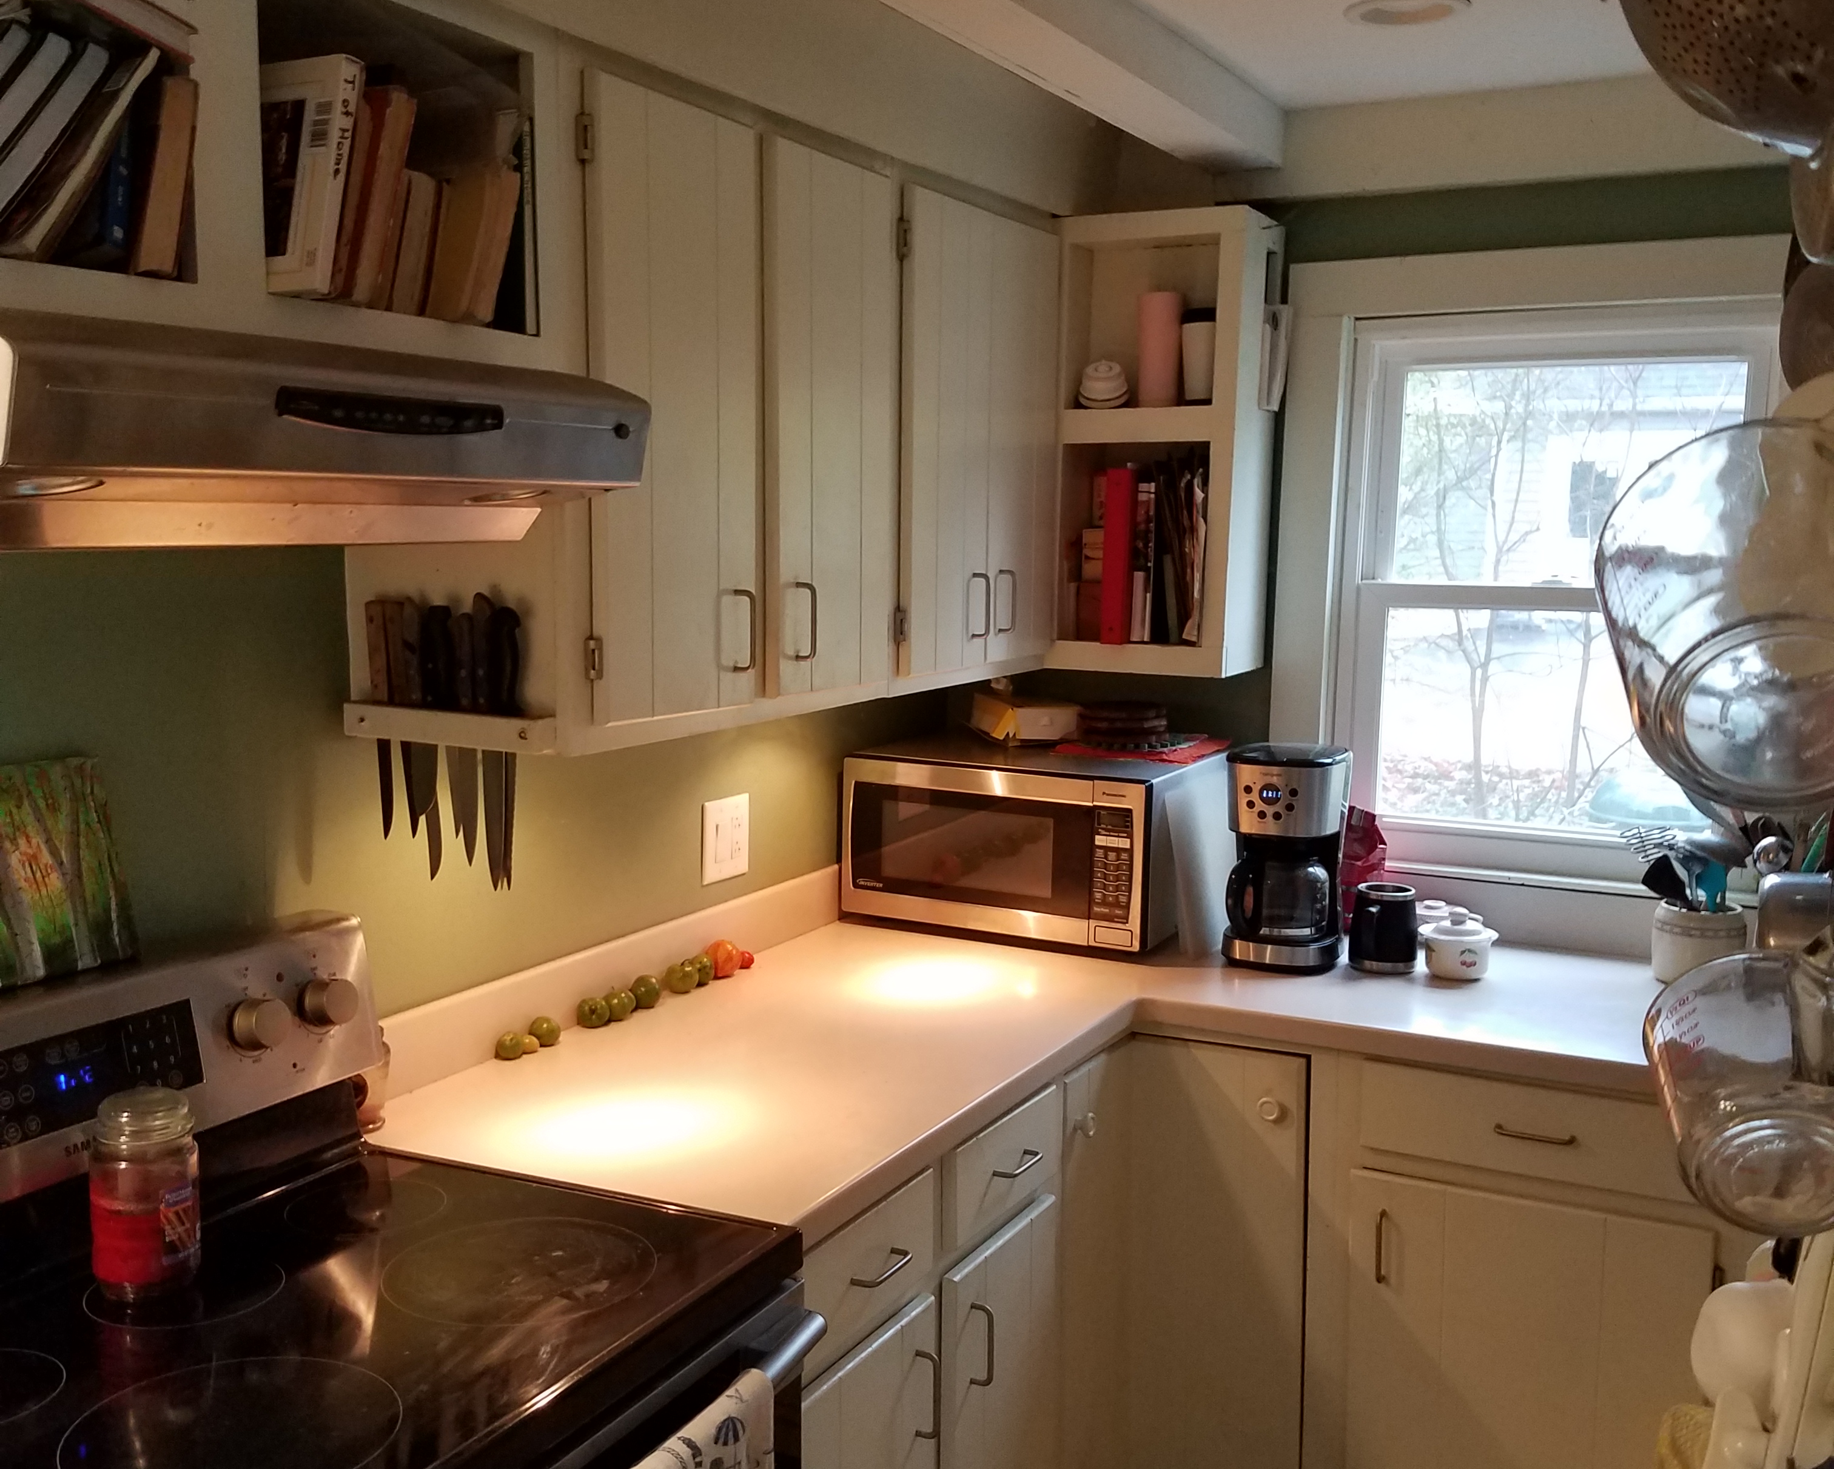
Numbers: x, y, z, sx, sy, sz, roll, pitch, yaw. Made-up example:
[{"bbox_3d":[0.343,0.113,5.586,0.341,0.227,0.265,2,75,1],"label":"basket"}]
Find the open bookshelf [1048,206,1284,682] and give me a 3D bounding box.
[{"bbox_3d":[0.427,-0.496,3.178,0.323,0.767,0.215,4,8,27],"label":"open bookshelf"}]

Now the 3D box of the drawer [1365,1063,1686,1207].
[{"bbox_3d":[0.963,0.549,2.802,0.475,0.130,0.400,4,8,27],"label":"drawer"}]

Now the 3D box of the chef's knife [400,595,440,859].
[{"bbox_3d":[-0.583,-0.009,2.156,0.050,0.296,0.020,4,8,27],"label":"chef's knife"}]

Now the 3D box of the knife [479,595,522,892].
[{"bbox_3d":[-0.461,0.011,2.034,0.052,0.333,0.025,4,8,27],"label":"knife"}]

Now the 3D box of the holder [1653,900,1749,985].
[{"bbox_3d":[1.184,0.316,2.779,0.132,0.112,0.132,4,8,27],"label":"holder"}]

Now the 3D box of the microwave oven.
[{"bbox_3d":[0.218,0.177,3.170,0.557,0.296,0.420,4,8,29],"label":"microwave oven"}]

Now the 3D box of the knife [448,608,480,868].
[{"bbox_3d":[-0.523,0.004,2.127,0.040,0.298,0.020,4,8,27],"label":"knife"}]

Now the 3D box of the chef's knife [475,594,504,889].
[{"bbox_3d":[-0.490,0.010,2.110,0.036,0.340,0.020,4,8,27],"label":"chef's knife"}]

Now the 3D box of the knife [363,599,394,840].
[{"bbox_3d":[-0.616,-0.015,2.111,0.036,0.279,0.020,4,8,27],"label":"knife"}]

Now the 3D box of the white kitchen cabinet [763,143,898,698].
[{"bbox_3d":[-0.237,-0.423,2.555,0.290,0.706,0.333,4,8,27],"label":"white kitchen cabinet"}]

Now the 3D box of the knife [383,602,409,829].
[{"bbox_3d":[-0.593,-0.018,2.098,0.034,0.271,0.020,4,8,27],"label":"knife"}]

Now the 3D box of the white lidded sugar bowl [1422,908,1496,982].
[{"bbox_3d":[0.890,0.347,3.004,0.112,0.098,0.092,4,8,27],"label":"white lidded sugar bowl"}]

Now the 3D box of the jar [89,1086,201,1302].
[{"bbox_3d":[-0.701,0.416,1.667,0.094,0.170,0.094,0,7,0],"label":"jar"}]

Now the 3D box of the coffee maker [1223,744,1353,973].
[{"bbox_3d":[0.623,0.199,3.047,0.188,0.348,0.205,3,7,23],"label":"coffee maker"}]

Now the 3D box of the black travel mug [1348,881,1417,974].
[{"bbox_3d":[0.773,0.325,3.048,0.107,0.131,0.141,4,8,30],"label":"black travel mug"}]

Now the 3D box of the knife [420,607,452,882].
[{"bbox_3d":[-0.541,0.011,2.075,0.045,0.314,0.022,4,8,27],"label":"knife"}]

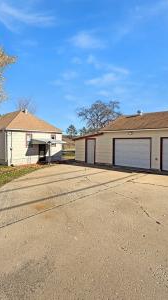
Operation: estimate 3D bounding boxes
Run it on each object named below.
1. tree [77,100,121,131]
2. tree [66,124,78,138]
[{"bbox_3d":[3.231,-5.422,36.301,9.700,11.200,9.700,0,3,0],"label":"tree"},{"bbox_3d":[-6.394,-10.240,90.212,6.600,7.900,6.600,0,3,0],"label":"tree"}]

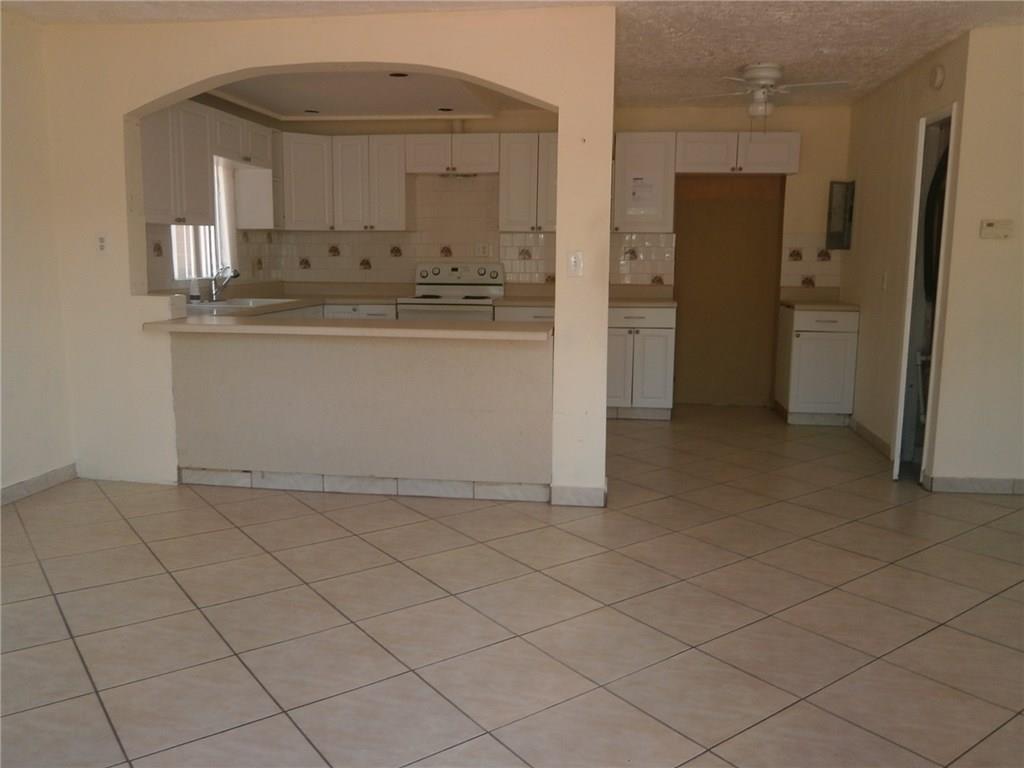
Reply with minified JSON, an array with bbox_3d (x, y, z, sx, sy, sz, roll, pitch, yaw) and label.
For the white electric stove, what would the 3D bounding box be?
[{"bbox_3d":[-0.479,-0.372,6.203,0.759,1.172,0.608,2,9,7],"label":"white electric stove"}]

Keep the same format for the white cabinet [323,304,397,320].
[{"bbox_3d":[-1.161,-0.290,6.321,0.589,0.769,0.560,2,9,7],"label":"white cabinet"}]

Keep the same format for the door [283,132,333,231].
[{"bbox_3d":[-1.666,-1.655,6.301,0.424,0.778,0.025,-5,11,-33],"label":"door"}]

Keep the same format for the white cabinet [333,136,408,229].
[{"bbox_3d":[-1.132,-1.638,6.357,0.606,0.754,0.324,2,9,7],"label":"white cabinet"}]

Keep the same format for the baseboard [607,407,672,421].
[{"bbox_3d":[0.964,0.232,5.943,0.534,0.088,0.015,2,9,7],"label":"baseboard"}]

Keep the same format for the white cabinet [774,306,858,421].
[{"bbox_3d":[2.356,-0.170,5.997,0.463,0.905,0.630,2,9,7],"label":"white cabinet"}]

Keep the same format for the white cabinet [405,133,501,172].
[{"bbox_3d":[-0.453,-1.838,6.239,0.758,0.307,0.324,2,9,7],"label":"white cabinet"}]

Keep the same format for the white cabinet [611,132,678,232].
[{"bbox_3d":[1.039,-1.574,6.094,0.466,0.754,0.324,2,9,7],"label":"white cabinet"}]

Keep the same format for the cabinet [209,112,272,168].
[{"bbox_3d":[-2.036,-1.716,5.445,0.305,0.297,0.874,2,9,7],"label":"cabinet"}]

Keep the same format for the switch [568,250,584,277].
[{"bbox_3d":[0.311,-0.579,3.706,0.074,0.120,0.012,2,9,7],"label":"switch"}]

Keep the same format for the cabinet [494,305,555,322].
[{"bbox_3d":[0.281,-0.227,6.255,0.760,0.895,0.620,2,9,7],"label":"cabinet"}]

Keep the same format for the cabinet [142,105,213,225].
[{"bbox_3d":[-2.153,-1.352,4.661,0.305,0.754,0.799,2,9,7],"label":"cabinet"}]

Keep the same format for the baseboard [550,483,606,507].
[{"bbox_3d":[0.338,0.572,3.890,0.282,0.095,0.017,2,9,7],"label":"baseboard"}]

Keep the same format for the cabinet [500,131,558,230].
[{"bbox_3d":[0.224,-1.598,6.193,0.610,0.754,0.324,2,9,7],"label":"cabinet"}]

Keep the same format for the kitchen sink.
[{"bbox_3d":[-1.926,-0.508,5.478,0.550,0.195,0.800,2,9,7],"label":"kitchen sink"}]

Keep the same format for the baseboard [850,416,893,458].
[{"bbox_3d":[2.436,0.352,5.283,0.014,0.092,0.995,2,9,7],"label":"baseboard"}]

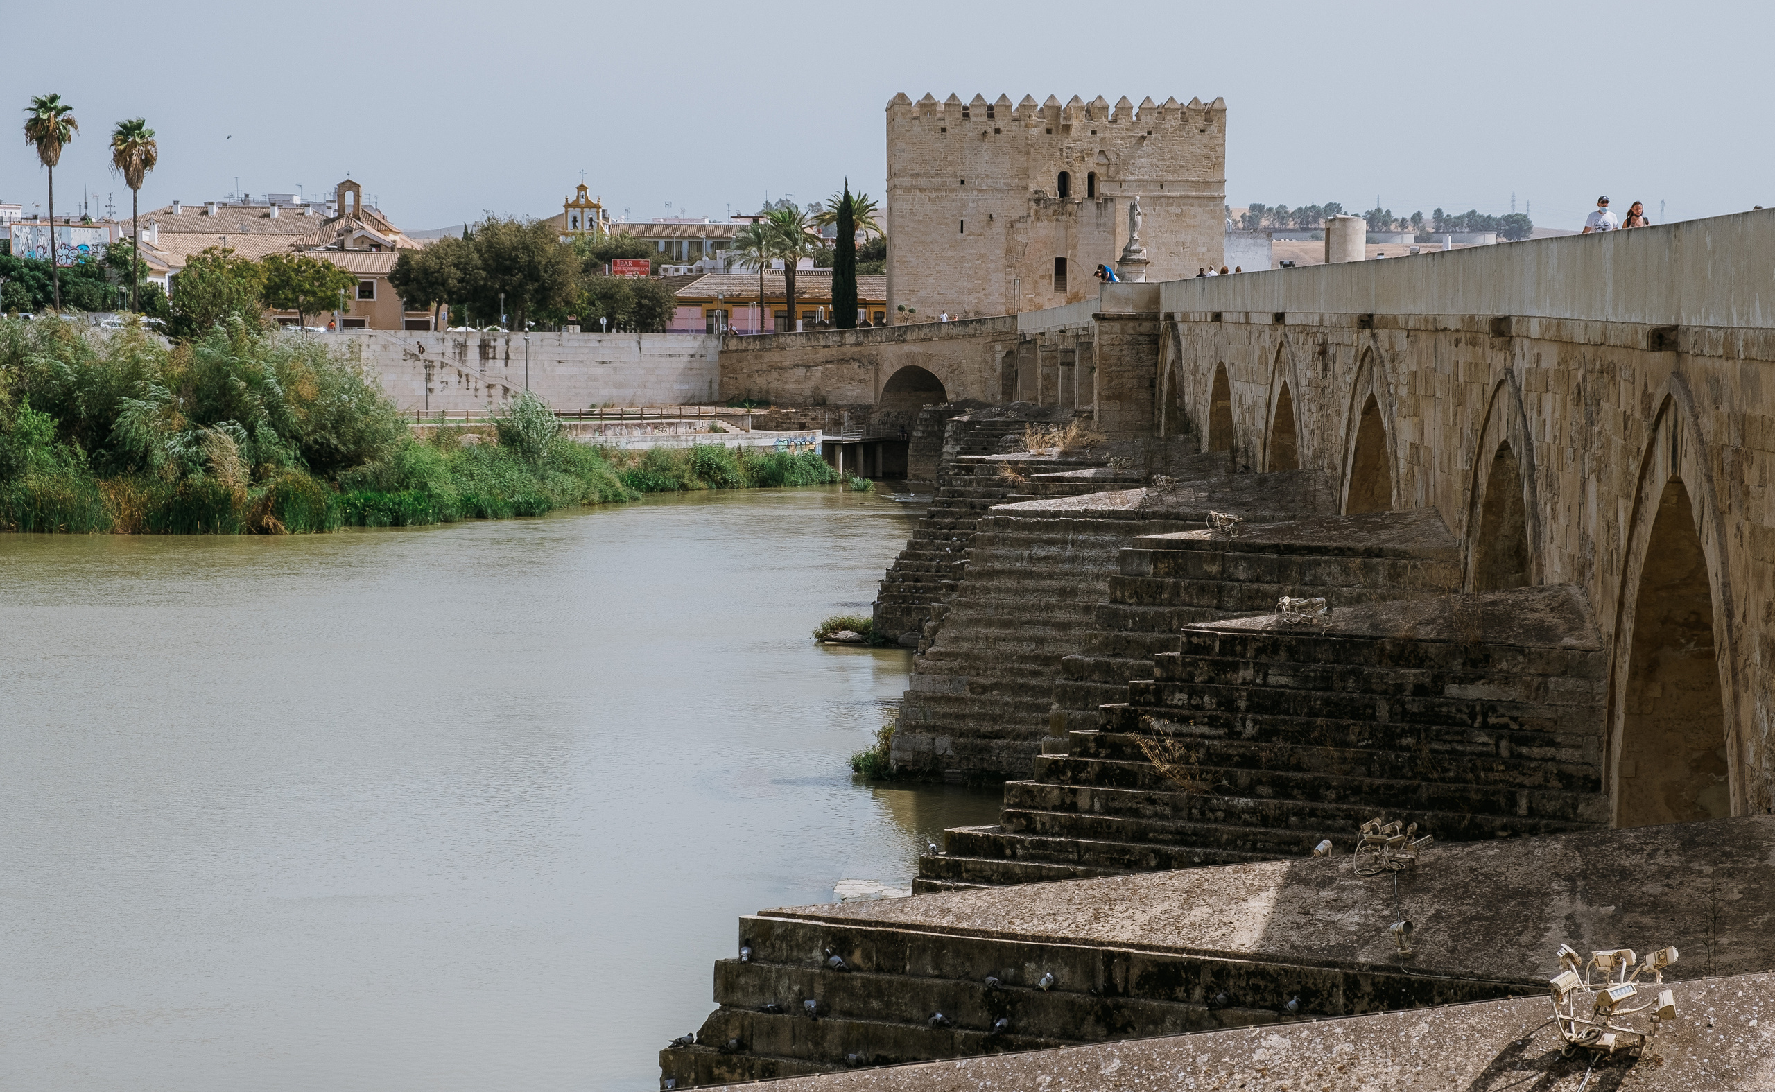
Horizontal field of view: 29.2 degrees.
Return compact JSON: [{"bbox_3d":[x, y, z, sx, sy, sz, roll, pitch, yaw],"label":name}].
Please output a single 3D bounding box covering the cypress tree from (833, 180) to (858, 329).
[{"bbox_3d":[-2.999,-20.203,241.177,1.800,11.700,1.800,0,4,0],"label":"cypress tree"}]

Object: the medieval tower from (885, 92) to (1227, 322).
[{"bbox_3d":[11.270,-23.564,247.958,23.600,17.450,20.000,0,4,-3],"label":"medieval tower"}]

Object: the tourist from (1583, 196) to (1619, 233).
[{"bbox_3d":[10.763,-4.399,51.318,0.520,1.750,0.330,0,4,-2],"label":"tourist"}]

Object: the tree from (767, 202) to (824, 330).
[{"bbox_3d":[-6.648,-19.617,245.228,4.300,10.160,4.300,0,4,0],"label":"tree"}]

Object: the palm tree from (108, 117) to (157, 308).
[{"bbox_3d":[-55.213,-23.322,248.978,3.700,15.830,3.700,0,4,0],"label":"palm tree"}]

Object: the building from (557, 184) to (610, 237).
[{"bbox_3d":[-30.134,-29.325,336.773,6.000,13.300,6.000,1,4,9],"label":"building"}]

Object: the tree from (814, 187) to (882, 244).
[{"bbox_3d":[-2.838,-20.861,253.160,5.200,11.530,5.200,0,4,0],"label":"tree"}]

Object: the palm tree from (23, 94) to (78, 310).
[{"bbox_3d":[-61.726,-24.426,250.905,4.100,17.760,4.100,0,4,0],"label":"palm tree"}]

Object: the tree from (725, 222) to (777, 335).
[{"bbox_3d":[-9.798,-19.023,245.270,4.000,8.970,4.000,0,4,0],"label":"tree"}]

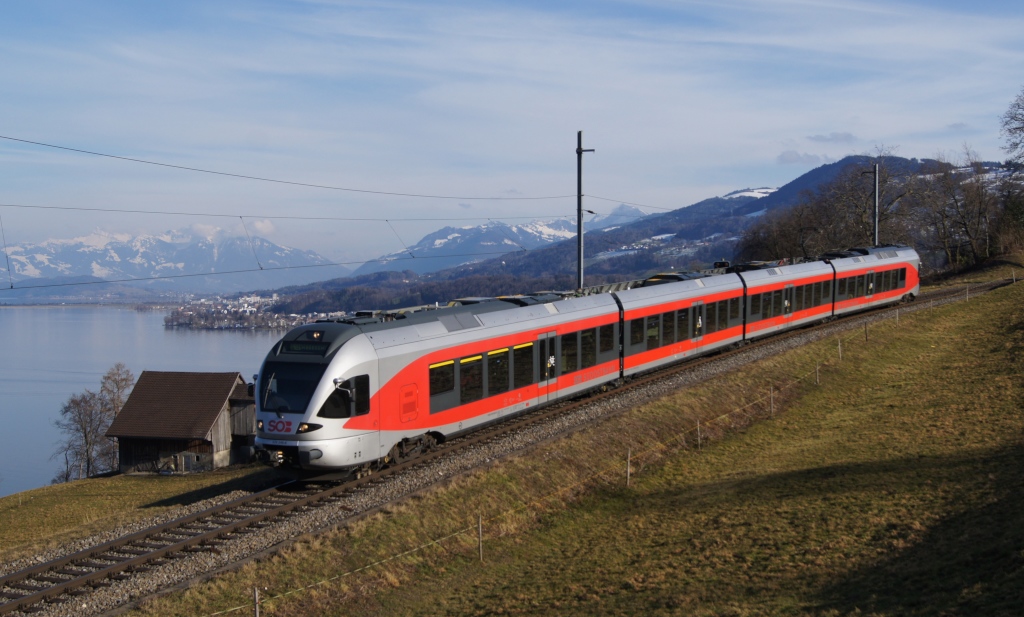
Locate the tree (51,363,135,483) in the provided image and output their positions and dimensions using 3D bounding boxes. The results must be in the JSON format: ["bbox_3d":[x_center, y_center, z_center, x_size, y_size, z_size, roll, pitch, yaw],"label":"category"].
[{"bbox_3d":[-41.765,11.223,118.560,8.000,11.800,7.200,0,1,-19],"label":"tree"}]

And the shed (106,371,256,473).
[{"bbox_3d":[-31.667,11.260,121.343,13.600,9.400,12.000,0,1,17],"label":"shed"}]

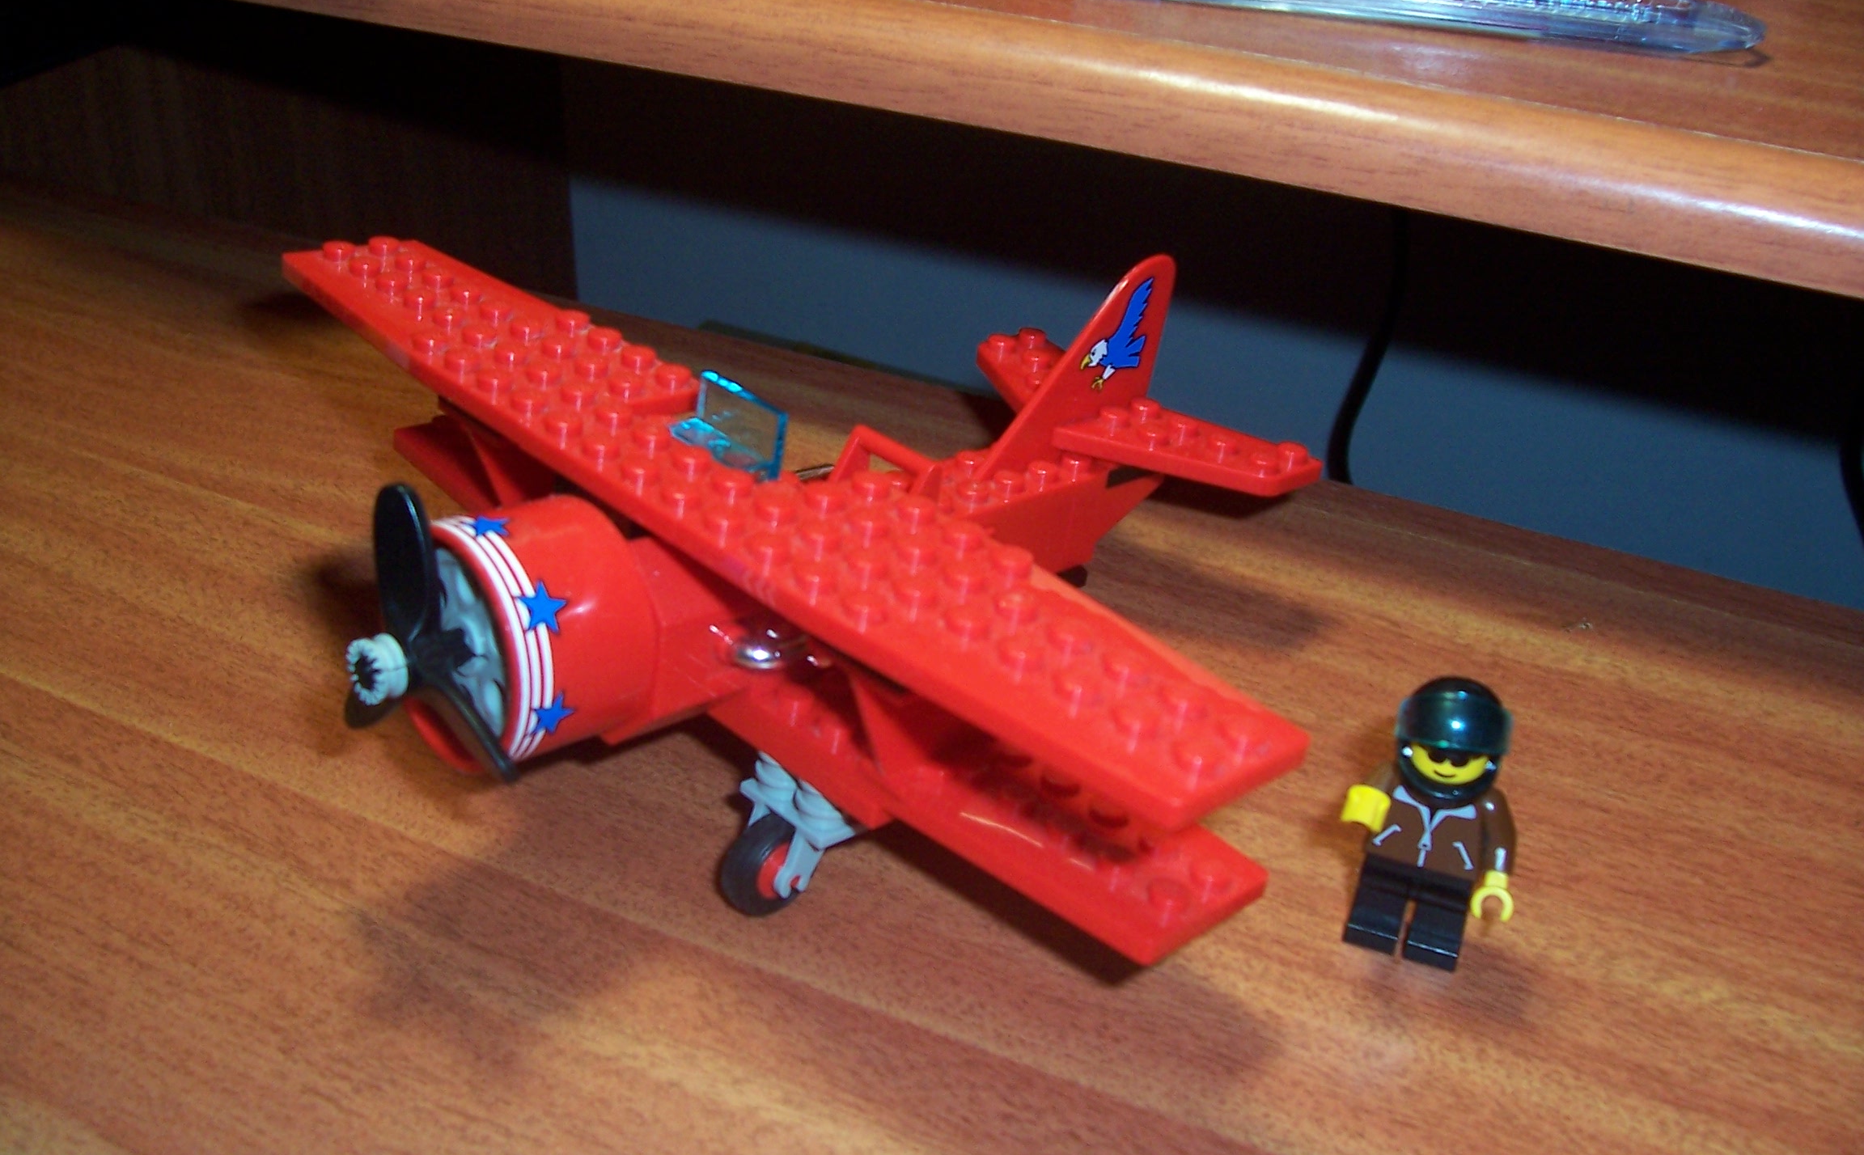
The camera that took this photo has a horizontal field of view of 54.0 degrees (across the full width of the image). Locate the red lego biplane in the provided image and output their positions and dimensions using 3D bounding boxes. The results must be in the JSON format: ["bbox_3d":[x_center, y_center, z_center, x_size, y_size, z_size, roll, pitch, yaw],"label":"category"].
[{"bbox_3d":[-0.013,-0.004,0.261,0.151,0.074,0.176,-17,36,-43],"label":"red lego biplane"}]

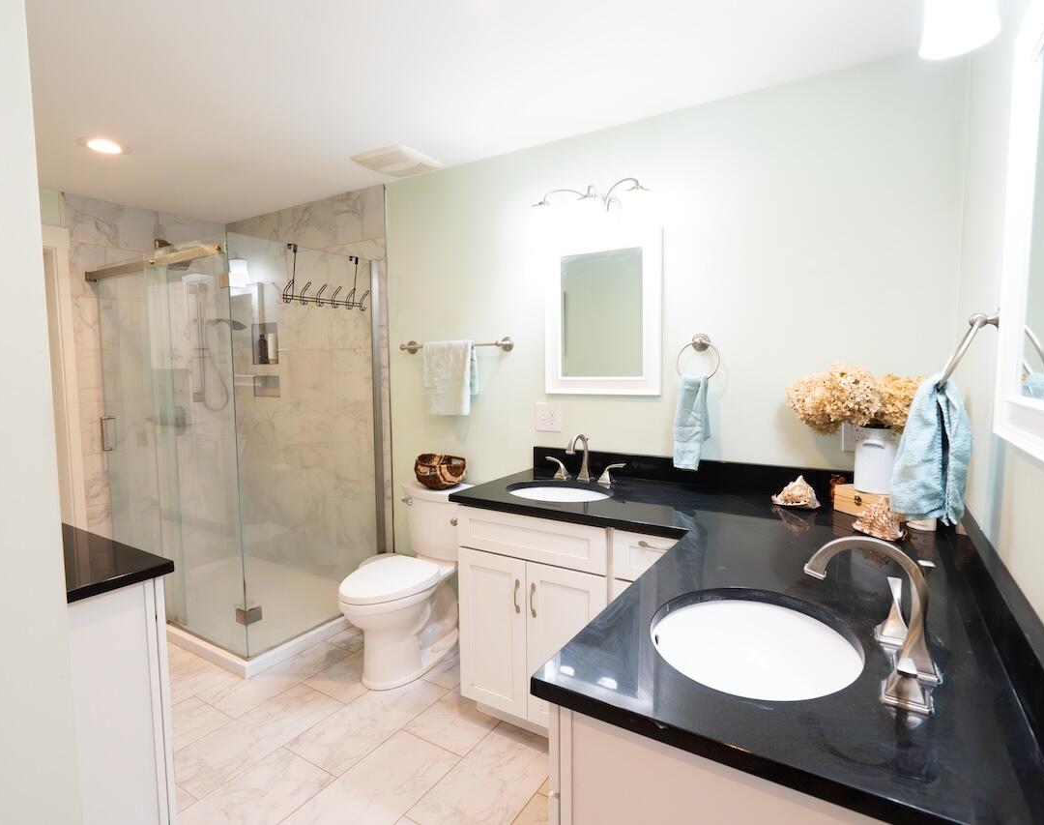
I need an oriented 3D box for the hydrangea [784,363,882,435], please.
[{"bbox_3d":[1.019,-0.046,1.795,0.255,0.200,0.200,2,5,32],"label":"hydrangea"}]

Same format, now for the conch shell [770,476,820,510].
[{"bbox_3d":[0.955,0.269,1.912,0.154,0.102,0.110,2,5,32],"label":"conch shell"}]

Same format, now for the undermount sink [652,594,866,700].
[{"bbox_3d":[0.408,0.486,0.980,0.350,0.160,0.430,2,5,32],"label":"undermount sink"}]

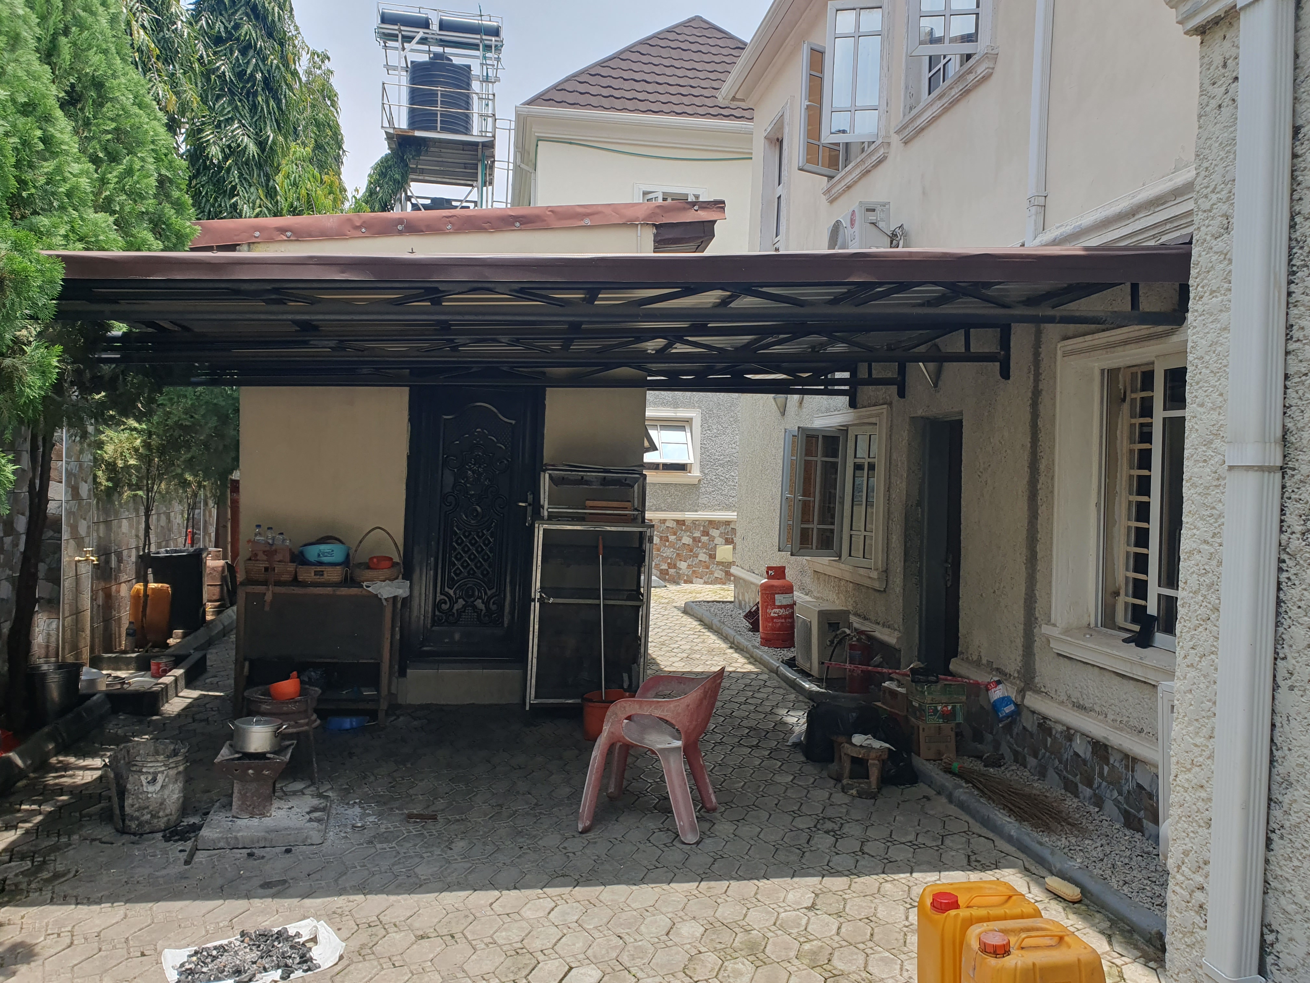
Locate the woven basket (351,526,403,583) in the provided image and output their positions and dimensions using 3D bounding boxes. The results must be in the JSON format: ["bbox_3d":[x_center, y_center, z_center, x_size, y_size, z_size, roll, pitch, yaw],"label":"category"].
[{"bbox_3d":[-1.847,0.420,6.591,0.335,0.355,0.310,2,1,-9],"label":"woven basket"}]

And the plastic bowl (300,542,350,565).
[{"bbox_3d":[-2.164,0.408,6.478,0.335,0.135,0.335,2,1,-9],"label":"plastic bowl"}]

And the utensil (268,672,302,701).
[{"bbox_3d":[-1.934,1.030,5.180,0.165,0.125,0.200,-15,-8,26],"label":"utensil"}]

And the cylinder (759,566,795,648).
[{"bbox_3d":[1.159,1.068,9.194,0.330,0.750,0.330,2,1,-9],"label":"cylinder"}]

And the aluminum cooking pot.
[{"bbox_3d":[-1.780,1.075,4.414,0.265,0.133,0.213,2,1,16],"label":"aluminum cooking pot"}]

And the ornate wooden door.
[{"bbox_3d":[-1.273,0.174,6.946,0.930,2.064,0.120,2,1,-9],"label":"ornate wooden door"}]

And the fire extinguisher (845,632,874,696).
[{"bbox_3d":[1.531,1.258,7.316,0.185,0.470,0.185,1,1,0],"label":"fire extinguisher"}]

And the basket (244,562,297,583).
[{"bbox_3d":[-2.490,0.511,6.462,0.325,0.135,0.250,2,1,-9],"label":"basket"}]

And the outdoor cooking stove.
[{"bbox_3d":[-1.838,1.337,4.543,0.315,0.277,0.320,1,1,-13],"label":"outdoor cooking stove"}]

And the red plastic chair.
[{"bbox_3d":[0.015,1.200,4.733,0.630,0.765,0.570,2,1,16],"label":"red plastic chair"}]

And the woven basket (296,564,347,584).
[{"bbox_3d":[-2.172,0.527,6.479,0.305,0.125,0.250,2,1,-9],"label":"woven basket"}]

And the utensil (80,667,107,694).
[{"bbox_3d":[-3.729,1.257,6.530,0.180,0.165,0.180,1,1,-10],"label":"utensil"}]

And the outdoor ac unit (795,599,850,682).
[{"bbox_3d":[1.307,1.155,7.833,0.250,0.520,0.640,1,1,-12],"label":"outdoor ac unit"}]

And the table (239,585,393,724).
[{"bbox_3d":[-2.167,1.023,6.432,0.958,0.865,0.530,2,1,-9],"label":"table"}]

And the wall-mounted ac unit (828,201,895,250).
[{"bbox_3d":[1.504,-1.817,7.383,0.235,0.500,0.725,1,1,-10],"label":"wall-mounted ac unit"}]

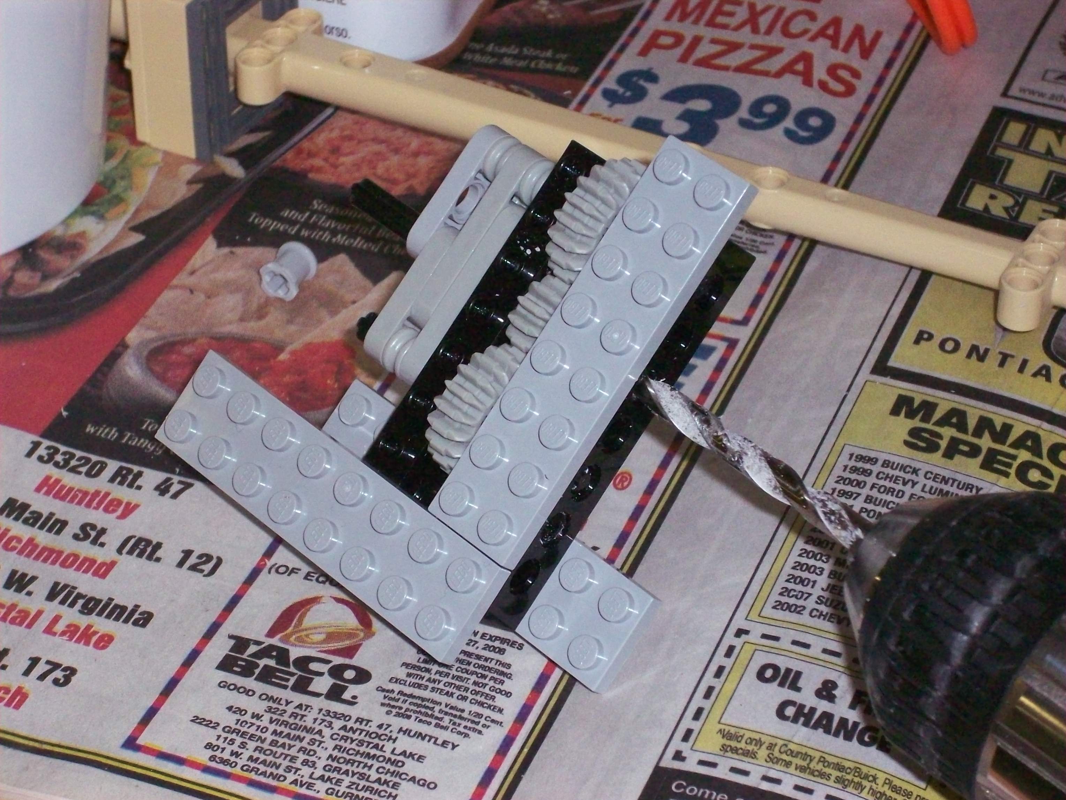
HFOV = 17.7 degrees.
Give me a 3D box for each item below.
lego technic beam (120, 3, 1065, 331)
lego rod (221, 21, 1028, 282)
[{"bbox_3d":[0.020,-0.040,0.581,0.162,0.008,0.024,18,39,22],"label":"lego technic beam"},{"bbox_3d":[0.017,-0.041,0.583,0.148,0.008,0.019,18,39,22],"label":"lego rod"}]

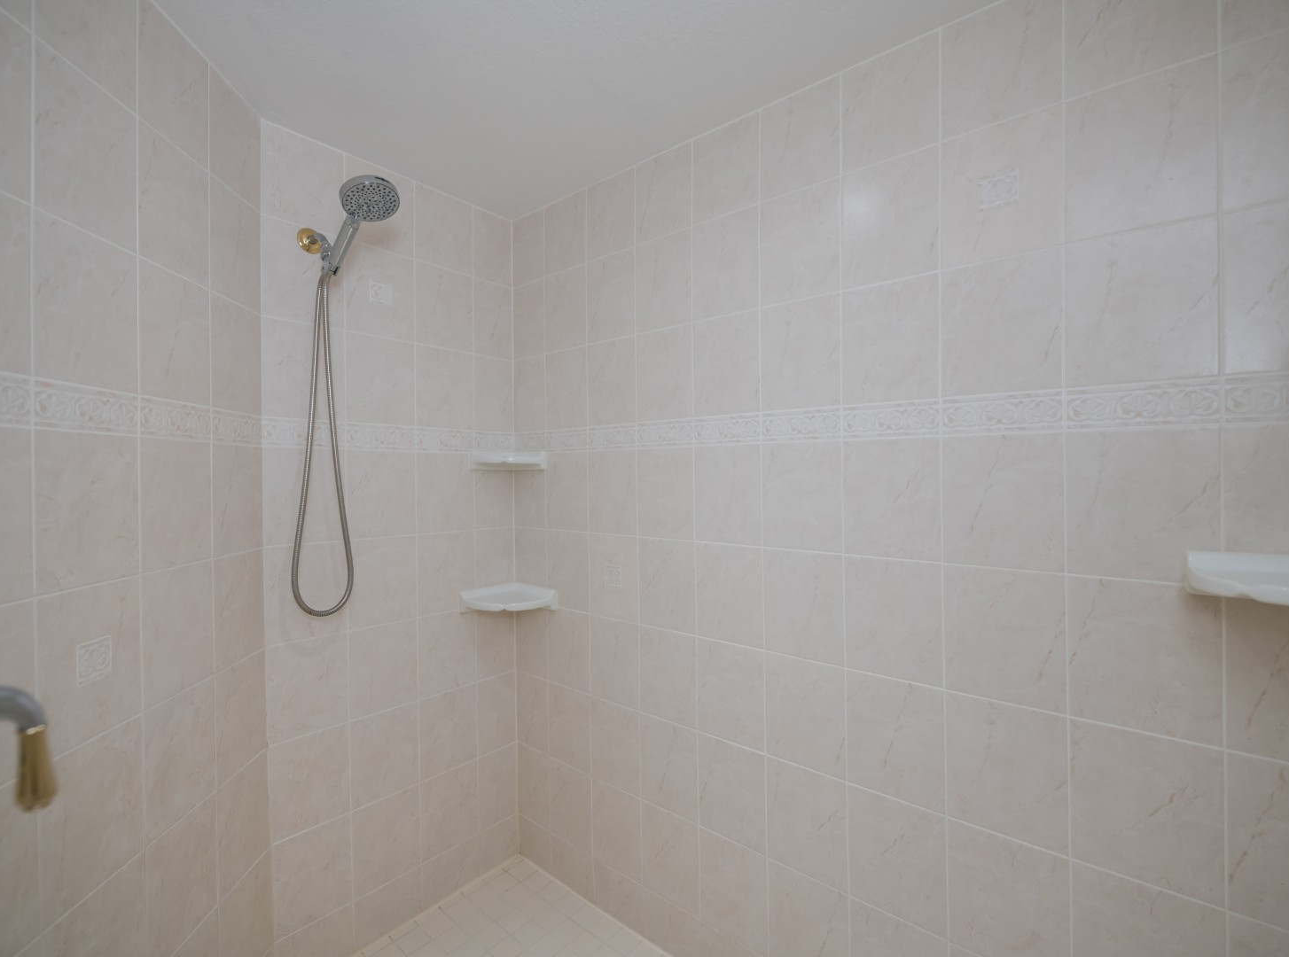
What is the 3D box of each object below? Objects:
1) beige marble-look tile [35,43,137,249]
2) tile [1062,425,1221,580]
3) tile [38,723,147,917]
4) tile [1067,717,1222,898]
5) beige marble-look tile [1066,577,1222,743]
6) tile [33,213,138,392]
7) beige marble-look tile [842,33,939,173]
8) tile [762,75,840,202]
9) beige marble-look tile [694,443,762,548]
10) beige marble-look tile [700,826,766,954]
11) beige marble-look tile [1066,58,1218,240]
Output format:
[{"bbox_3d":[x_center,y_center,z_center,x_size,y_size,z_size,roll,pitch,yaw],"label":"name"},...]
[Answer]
[{"bbox_3d":[-0.929,-0.537,0.931,0.010,0.254,0.196,0,1,-6],"label":"beige marble-look tile"},{"bbox_3d":[0.845,0.043,0.954,0.199,0.256,0.010,0,0,39],"label":"tile"},{"bbox_3d":[-0.928,0.567,0.940,0.010,0.254,0.196,0,1,-6],"label":"tile"},{"bbox_3d":[0.852,0.561,0.954,0.200,0.256,0.010,0,0,39],"label":"tile"},{"bbox_3d":[0.848,0.301,0.955,0.199,0.256,0.010,0,0,39],"label":"beige marble-look tile"},{"bbox_3d":[-0.944,-0.284,0.949,0.009,0.250,0.200,0,0,-5],"label":"tile"},{"bbox_3d":[0.524,-0.799,1.199,0.199,0.234,0.009,0,0,39],"label":"beige marble-look tile"},{"bbox_3d":[0.368,-0.794,1.327,0.199,0.228,0.010,0,0,39],"label":"tile"},{"bbox_3d":[0.222,0.044,1.485,0.200,0.250,0.009,0,0,39],"label":"beige marble-look tile"},{"bbox_3d":[0.229,1.071,1.453,0.197,0.254,0.010,0,1,39],"label":"beige marble-look tile"},{"bbox_3d":[0.841,-0.550,0.953,0.200,0.256,0.010,0,0,39],"label":"beige marble-look tile"}]

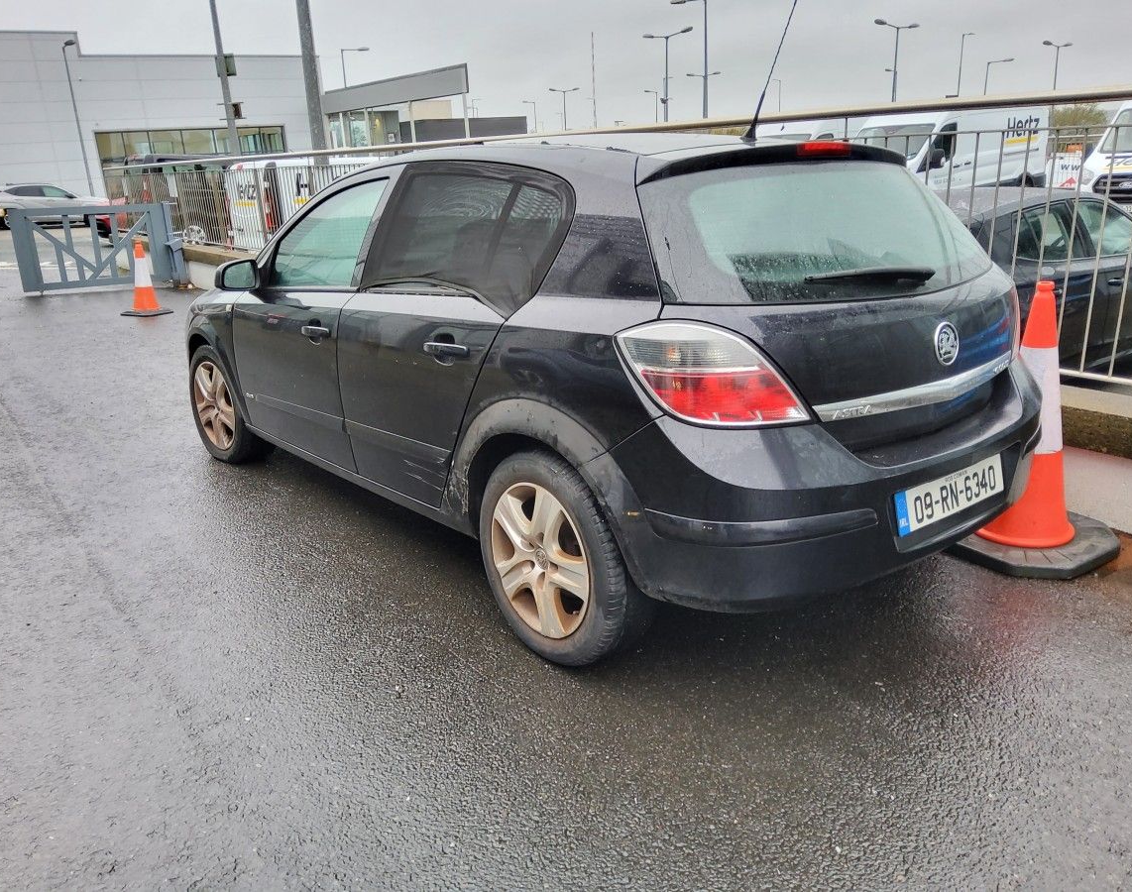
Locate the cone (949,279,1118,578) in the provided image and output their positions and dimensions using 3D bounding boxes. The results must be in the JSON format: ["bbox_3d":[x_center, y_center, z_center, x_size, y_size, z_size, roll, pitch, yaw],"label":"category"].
[{"bbox_3d":[1.599,-0.103,3.080,0.550,0.940,0.550,-14,20,-37],"label":"cone"}]

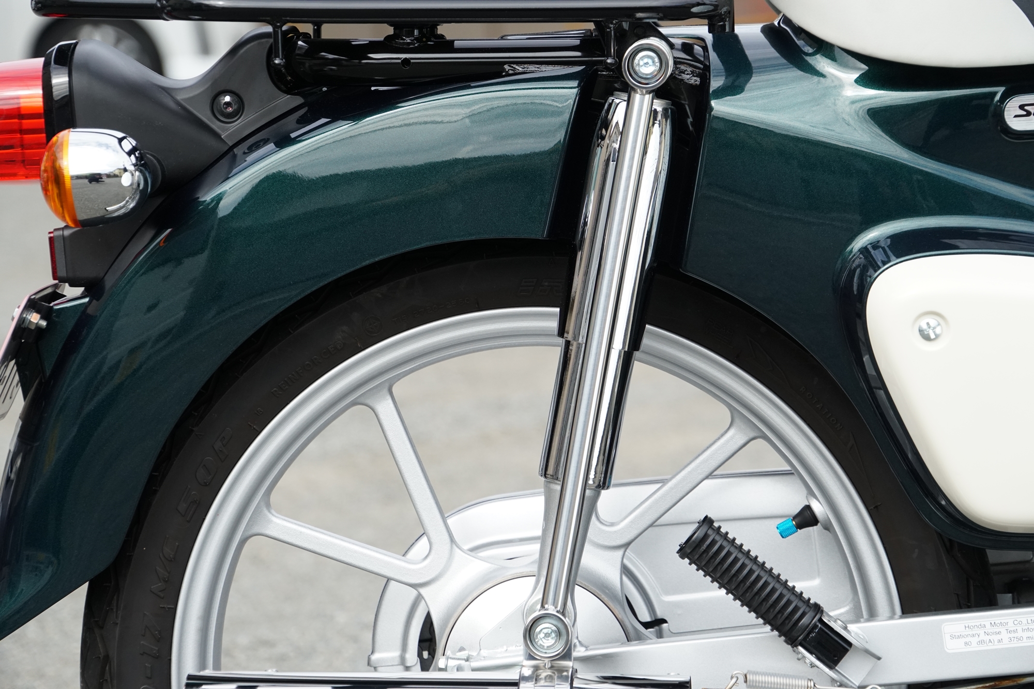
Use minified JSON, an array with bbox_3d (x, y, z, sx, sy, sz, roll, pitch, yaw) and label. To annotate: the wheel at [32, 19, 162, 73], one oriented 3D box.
[{"bbox_3d":[-1.997,-1.291,21.500,0.620,0.620,0.200,0,5,-3],"label":"wheel"}]

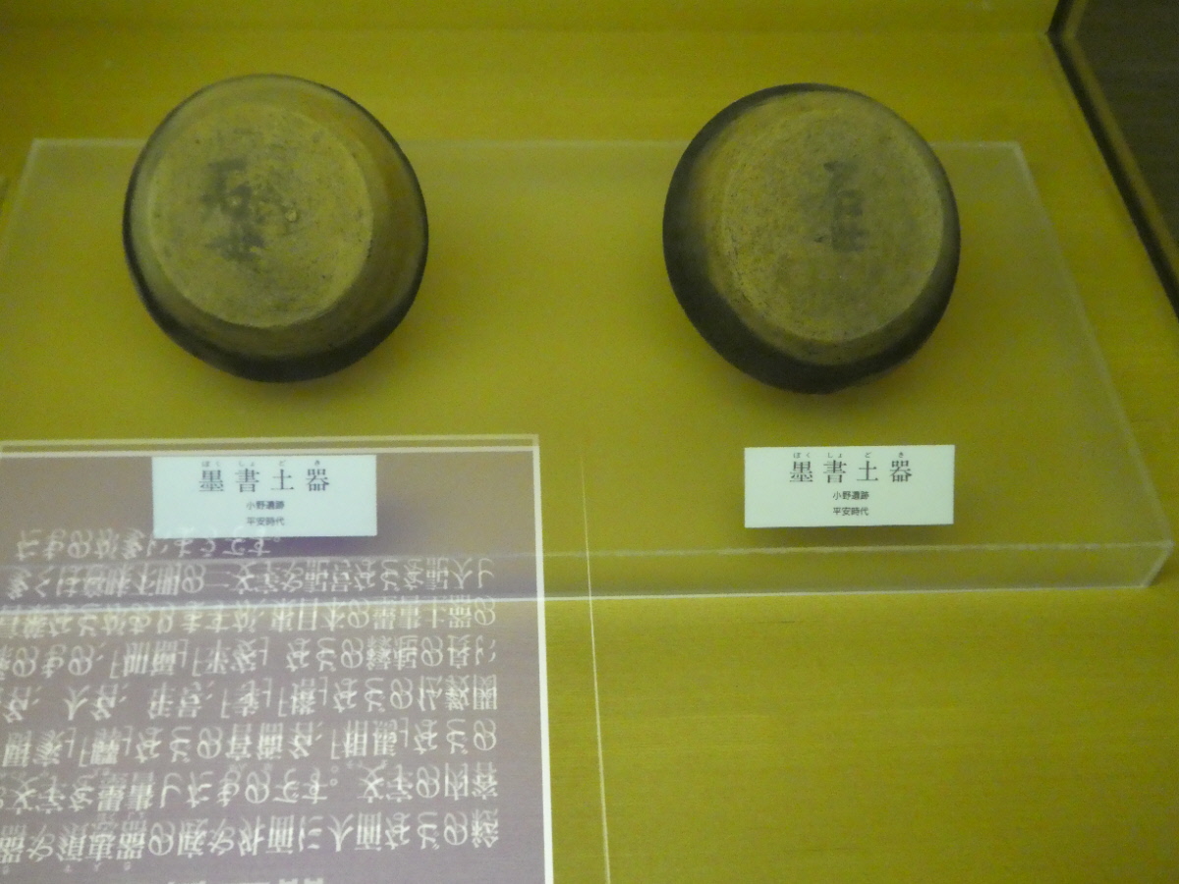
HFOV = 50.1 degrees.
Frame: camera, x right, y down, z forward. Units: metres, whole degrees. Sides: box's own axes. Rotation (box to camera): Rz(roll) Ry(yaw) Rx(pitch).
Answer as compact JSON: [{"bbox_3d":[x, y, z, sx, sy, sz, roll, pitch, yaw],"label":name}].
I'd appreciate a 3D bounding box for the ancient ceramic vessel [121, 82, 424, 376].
[{"bbox_3d":[-0.138,-0.094,0.543,0.134,0.041,0.134,0,93,-5],"label":"ancient ceramic vessel"}]

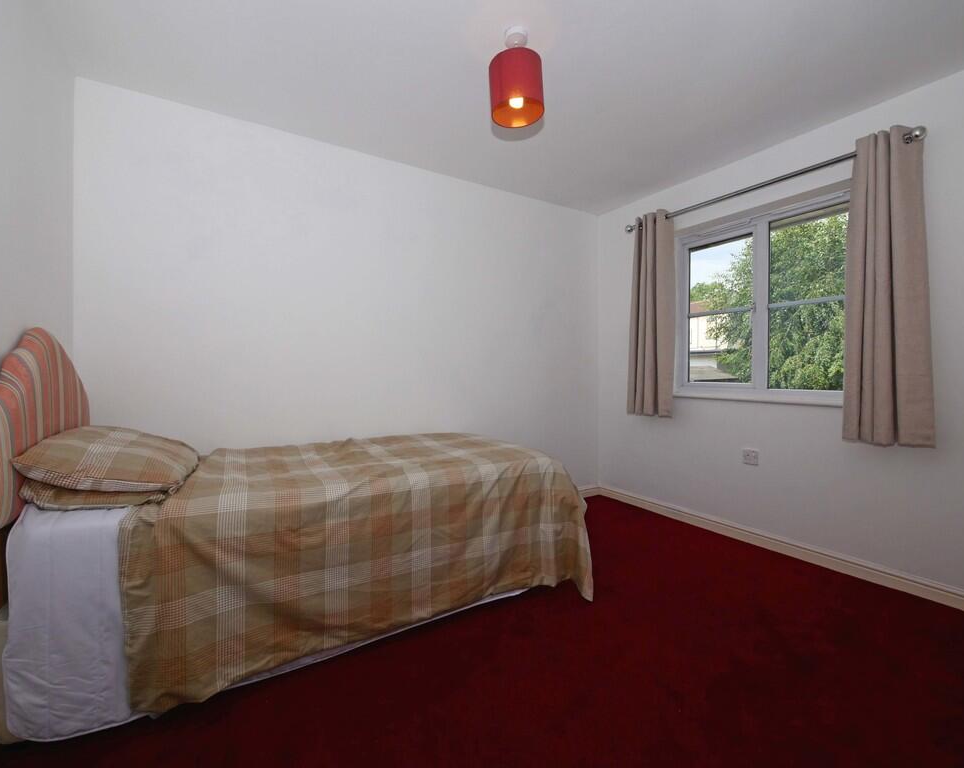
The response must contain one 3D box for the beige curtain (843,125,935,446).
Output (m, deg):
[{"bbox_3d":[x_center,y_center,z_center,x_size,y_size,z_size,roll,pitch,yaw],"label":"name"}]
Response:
[{"bbox_3d":[1.902,-0.449,1.930,0.120,1.460,0.330,-1,2,-32],"label":"beige curtain"}]

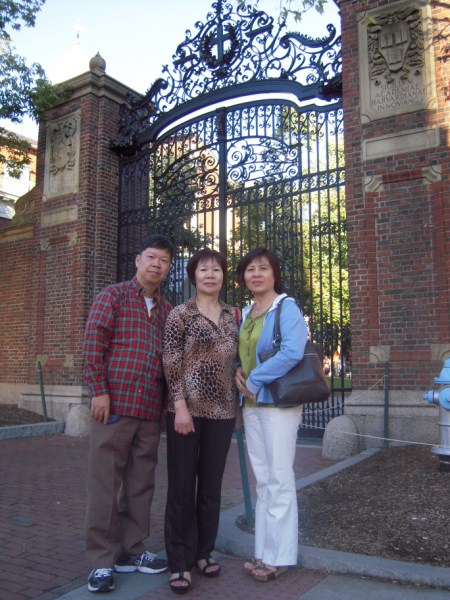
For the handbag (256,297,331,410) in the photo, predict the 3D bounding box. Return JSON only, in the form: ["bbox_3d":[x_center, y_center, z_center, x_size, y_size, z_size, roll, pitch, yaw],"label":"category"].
[{"bbox_3d":[0.335,0.259,2.902,0.340,0.520,0.150,4,-9,-25],"label":"handbag"}]

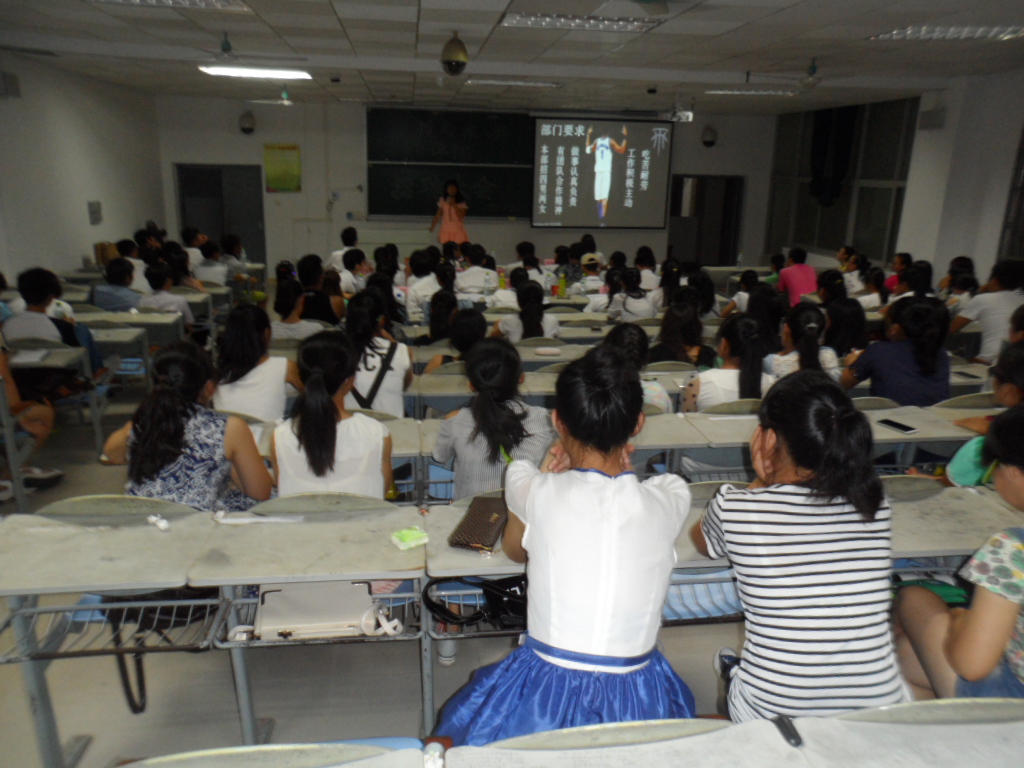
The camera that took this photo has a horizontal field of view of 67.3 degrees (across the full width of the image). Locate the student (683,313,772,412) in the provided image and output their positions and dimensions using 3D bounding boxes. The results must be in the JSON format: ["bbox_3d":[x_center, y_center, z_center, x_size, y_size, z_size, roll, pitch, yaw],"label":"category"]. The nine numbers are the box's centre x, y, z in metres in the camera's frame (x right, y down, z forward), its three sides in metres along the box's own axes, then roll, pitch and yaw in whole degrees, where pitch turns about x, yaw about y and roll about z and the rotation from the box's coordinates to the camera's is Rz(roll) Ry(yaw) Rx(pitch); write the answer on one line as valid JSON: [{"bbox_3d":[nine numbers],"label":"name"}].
[{"bbox_3d":[1.075,0.217,3.902,0.480,1.190,0.720,0,16,-7],"label":"student"}]

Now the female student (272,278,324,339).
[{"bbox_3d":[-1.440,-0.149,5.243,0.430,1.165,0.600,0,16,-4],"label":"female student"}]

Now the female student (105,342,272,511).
[{"bbox_3d":[-1.012,0.433,2.595,0.530,1.200,0.700,4,16,7],"label":"female student"}]

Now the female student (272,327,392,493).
[{"bbox_3d":[-0.562,0.399,2.515,0.420,1.190,0.700,-1,16,-7],"label":"female student"}]

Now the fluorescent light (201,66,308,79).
[{"bbox_3d":[-2.953,-3.637,8.922,1.200,0.090,0.600,0,16,-7],"label":"fluorescent light"}]

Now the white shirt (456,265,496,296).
[{"bbox_3d":[-0.406,-1.097,8.888,0.500,0.560,0.320,0,16,-5],"label":"white shirt"}]

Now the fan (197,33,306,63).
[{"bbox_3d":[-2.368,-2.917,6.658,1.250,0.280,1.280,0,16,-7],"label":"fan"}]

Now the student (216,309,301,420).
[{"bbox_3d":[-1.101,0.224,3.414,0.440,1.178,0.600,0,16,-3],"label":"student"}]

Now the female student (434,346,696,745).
[{"bbox_3d":[0.132,0.547,1.749,0.500,1.315,0.650,-1,16,-7],"label":"female student"}]

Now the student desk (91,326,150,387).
[{"bbox_3d":[-3.143,-0.009,5.983,0.620,0.750,0.420,0,16,-7],"label":"student desk"}]

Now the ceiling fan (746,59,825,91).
[{"bbox_3d":[2.757,-2.837,7.112,1.300,0.320,1.300,-1,16,-7],"label":"ceiling fan"}]

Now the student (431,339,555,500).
[{"bbox_3d":[-0.067,0.405,2.626,0.430,1.150,0.720,0,16,-5],"label":"student"}]

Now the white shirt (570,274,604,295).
[{"bbox_3d":[0.804,-0.919,8.211,0.420,0.500,0.300,-1,16,-7],"label":"white shirt"}]

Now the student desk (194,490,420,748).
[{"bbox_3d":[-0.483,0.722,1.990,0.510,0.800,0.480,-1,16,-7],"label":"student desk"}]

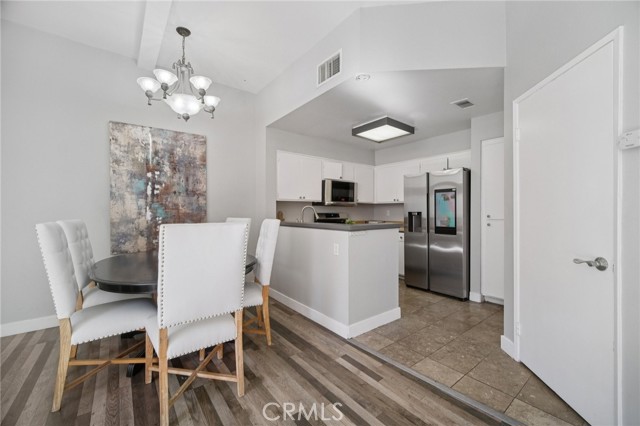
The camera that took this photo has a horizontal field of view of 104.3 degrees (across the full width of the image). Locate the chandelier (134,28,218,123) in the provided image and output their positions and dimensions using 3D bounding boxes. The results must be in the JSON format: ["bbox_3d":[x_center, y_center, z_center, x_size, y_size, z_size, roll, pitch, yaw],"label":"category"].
[{"bbox_3d":[-1.331,-1.348,2.420,0.720,0.925,0.720,0,0,-37],"label":"chandelier"}]

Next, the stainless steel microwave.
[{"bbox_3d":[0.272,-0.357,4.588,0.758,0.425,0.410,0,0,-37],"label":"stainless steel microwave"}]

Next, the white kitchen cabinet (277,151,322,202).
[{"bbox_3d":[-0.409,-0.568,4.191,0.870,0.770,0.320,0,0,-37],"label":"white kitchen cabinet"}]

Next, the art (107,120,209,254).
[{"bbox_3d":[-2.007,-0.290,3.178,1.030,1.530,0.040,0,0,-37],"label":"art"}]

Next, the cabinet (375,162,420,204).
[{"bbox_3d":[1.595,-0.571,4.861,0.320,0.768,0.955,0,0,-37],"label":"cabinet"}]

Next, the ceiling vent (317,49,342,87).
[{"bbox_3d":[0.093,-1.462,2.530,0.020,0.224,0.392,0,0,-37],"label":"ceiling vent"}]

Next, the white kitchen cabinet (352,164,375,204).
[{"bbox_3d":[0.807,-0.574,5.060,0.635,0.773,0.315,0,0,-37],"label":"white kitchen cabinet"}]

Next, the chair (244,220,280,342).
[{"bbox_3d":[-0.751,0.620,2.284,0.635,1.100,0.500,0,0,-23],"label":"chair"}]

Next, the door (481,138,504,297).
[{"bbox_3d":[2.265,0.065,3.045,0.040,1.990,0.470,-1,0,-39],"label":"door"}]

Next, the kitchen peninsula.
[{"bbox_3d":[0.042,0.650,3.245,0.834,1.060,1.788,0,0,-37],"label":"kitchen peninsula"}]

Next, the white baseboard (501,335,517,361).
[{"bbox_3d":[1.575,1.123,2.055,0.020,0.115,0.166,0,0,8],"label":"white baseboard"}]

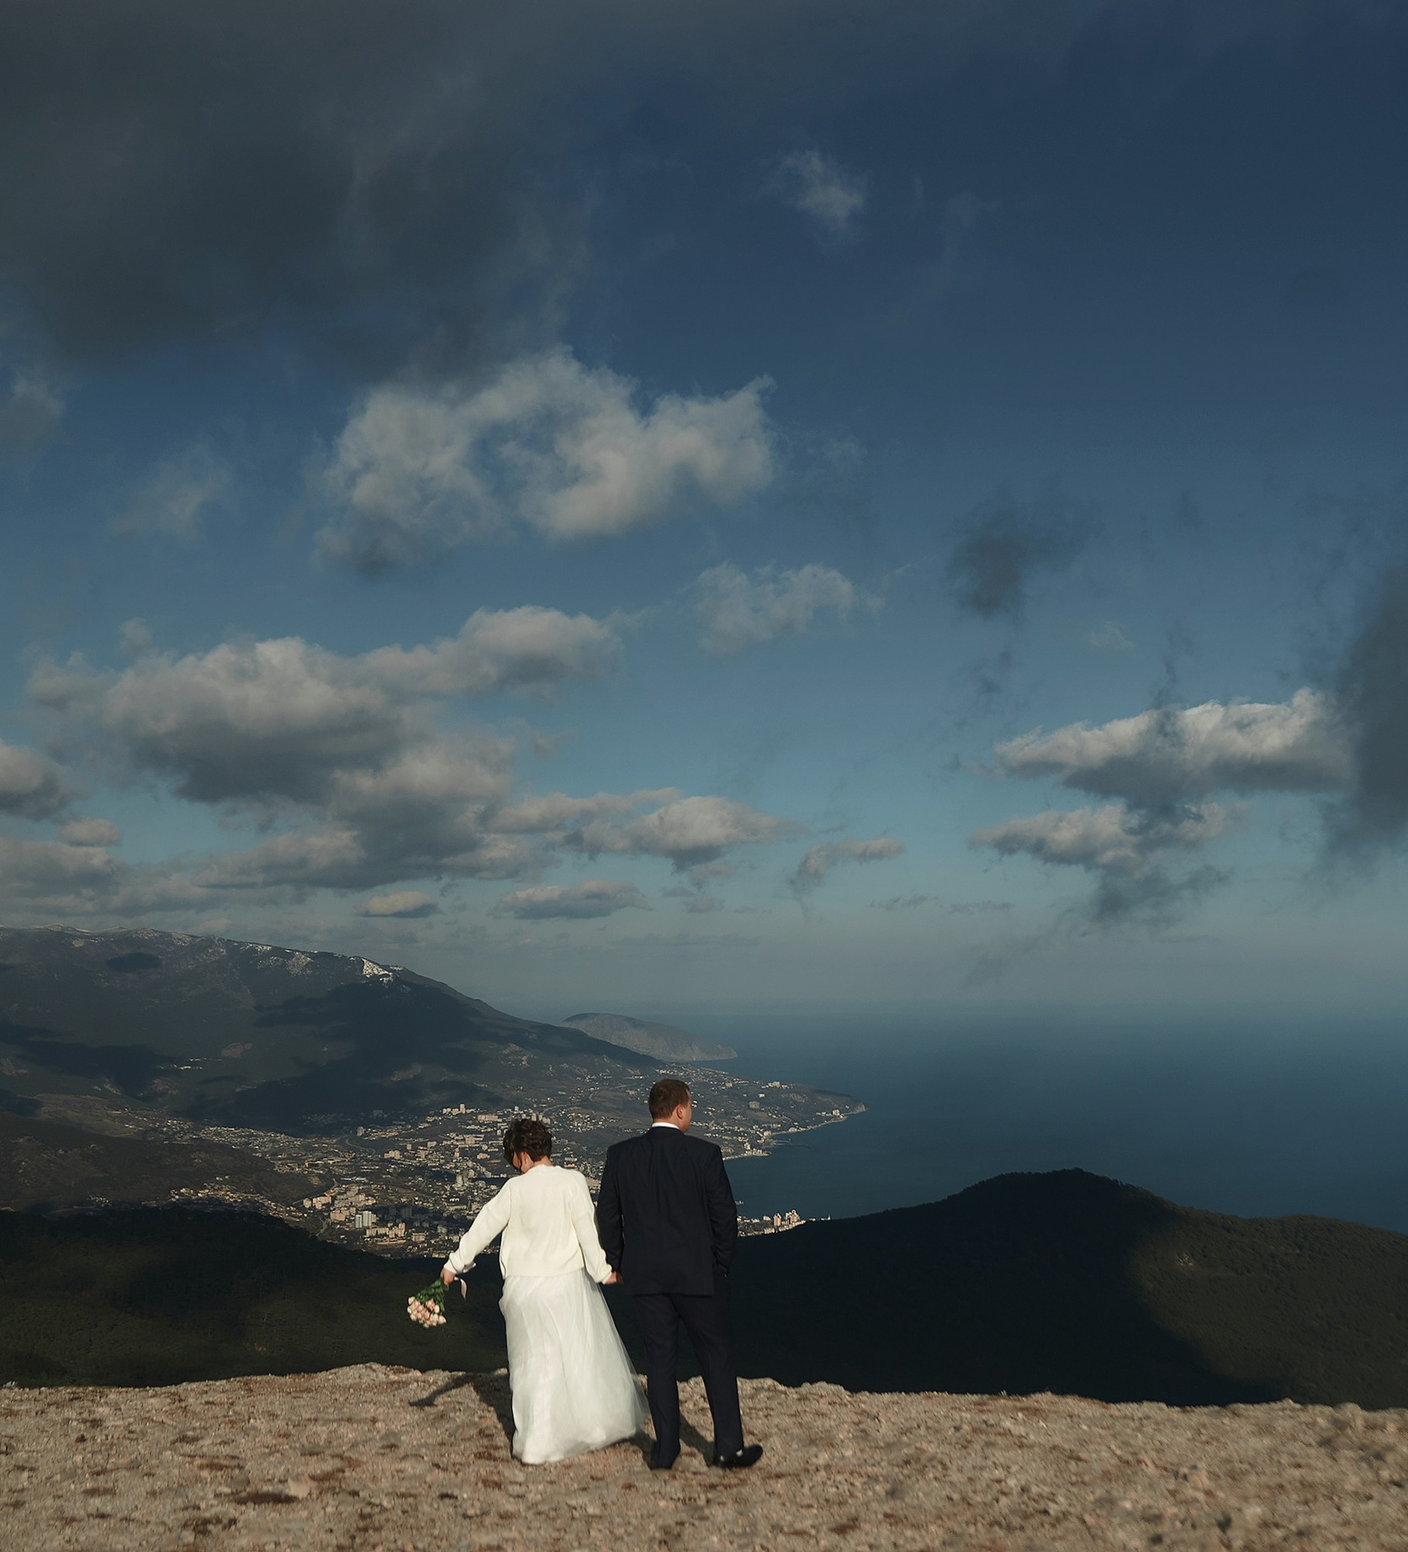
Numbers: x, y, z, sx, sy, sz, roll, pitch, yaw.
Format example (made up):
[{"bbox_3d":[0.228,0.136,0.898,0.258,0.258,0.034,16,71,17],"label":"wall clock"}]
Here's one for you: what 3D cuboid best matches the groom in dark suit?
[{"bbox_3d":[-0.113,2.334,8.625,0.730,1.790,0.450,-1,-6,8],"label":"groom in dark suit"}]

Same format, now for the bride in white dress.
[{"bbox_3d":[-0.752,2.430,8.665,0.900,1.600,0.620,1,-6,-10],"label":"bride in white dress"}]

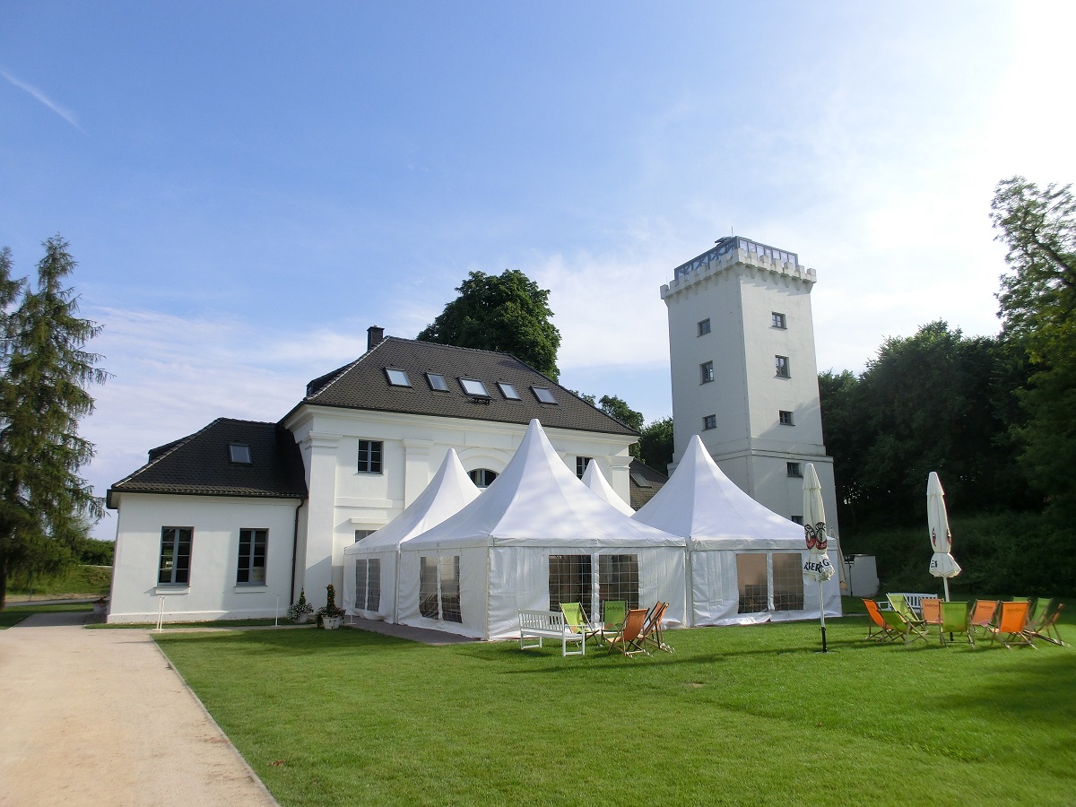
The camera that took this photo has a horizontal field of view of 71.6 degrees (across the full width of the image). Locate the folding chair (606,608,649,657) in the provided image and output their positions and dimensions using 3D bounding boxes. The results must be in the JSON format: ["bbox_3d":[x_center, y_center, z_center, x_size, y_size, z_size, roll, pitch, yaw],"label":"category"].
[{"bbox_3d":[1.735,4.423,14.545,0.560,0.880,0.920,8,-14,-33],"label":"folding chair"}]

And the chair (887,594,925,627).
[{"bbox_3d":[9.427,5.325,19.060,0.560,0.880,0.920,2,-12,-12],"label":"chair"}]

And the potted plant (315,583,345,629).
[{"bbox_3d":[-6.082,5.924,21.846,0.844,1.256,0.844,4,-13,-20],"label":"potted plant"}]

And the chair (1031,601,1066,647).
[{"bbox_3d":[10.494,4.579,15.622,0.870,0.815,0.560,-6,-13,23],"label":"chair"}]

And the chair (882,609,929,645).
[{"bbox_3d":[7.719,4.703,15.772,0.870,0.693,0.560,6,-14,-30],"label":"chair"}]

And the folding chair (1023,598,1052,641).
[{"bbox_3d":[11.487,4.960,17.461,0.920,0.880,0.560,1,-12,-7],"label":"folding chair"}]

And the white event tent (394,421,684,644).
[{"bbox_3d":[-0.052,3.454,22.049,6.100,6.000,6.100,7,-14,-30],"label":"white event tent"}]

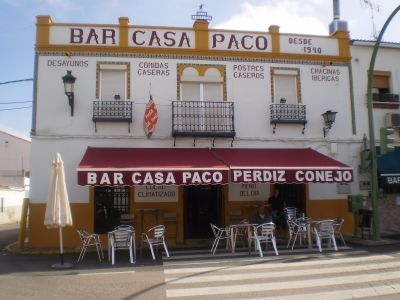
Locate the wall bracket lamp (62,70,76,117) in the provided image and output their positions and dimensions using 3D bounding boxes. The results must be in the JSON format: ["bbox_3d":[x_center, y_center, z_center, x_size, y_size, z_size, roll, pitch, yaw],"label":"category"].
[{"bbox_3d":[-3.534,-1.562,11.426,0.400,1.172,0.700,0,-6,-9],"label":"wall bracket lamp"}]

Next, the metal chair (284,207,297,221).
[{"bbox_3d":[2.571,1.944,11.500,0.540,0.770,0.560,4,-7,-37],"label":"metal chair"}]

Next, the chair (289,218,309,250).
[{"bbox_3d":[2.539,2.171,10.721,0.560,0.755,0.550,-1,-6,-3],"label":"chair"}]

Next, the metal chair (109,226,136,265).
[{"bbox_3d":[-1.753,2.144,9.360,0.550,0.755,0.560,0,-6,-14],"label":"metal chair"}]

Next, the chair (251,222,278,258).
[{"bbox_3d":[1.560,2.133,9.950,0.540,0.770,0.560,2,-6,-25],"label":"chair"}]

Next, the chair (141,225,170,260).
[{"bbox_3d":[-1.070,2.206,10.000,0.540,0.770,0.560,5,-8,-42],"label":"chair"}]

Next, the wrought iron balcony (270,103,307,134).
[{"bbox_3d":[2.513,-0.868,11.835,0.933,0.808,0.300,0,-6,-9],"label":"wrought iron balcony"}]

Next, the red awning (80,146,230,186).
[{"bbox_3d":[-1.149,0.362,10.151,3.265,1.033,2.208,0,-6,-9],"label":"red awning"}]

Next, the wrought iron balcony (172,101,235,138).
[{"bbox_3d":[0.095,-0.811,11.354,1.649,0.922,0.480,0,-6,-9],"label":"wrought iron balcony"}]

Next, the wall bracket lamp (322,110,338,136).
[{"bbox_3d":[3.914,-0.795,12.632,0.460,0.757,0.610,0,-6,-9],"label":"wall bracket lamp"}]

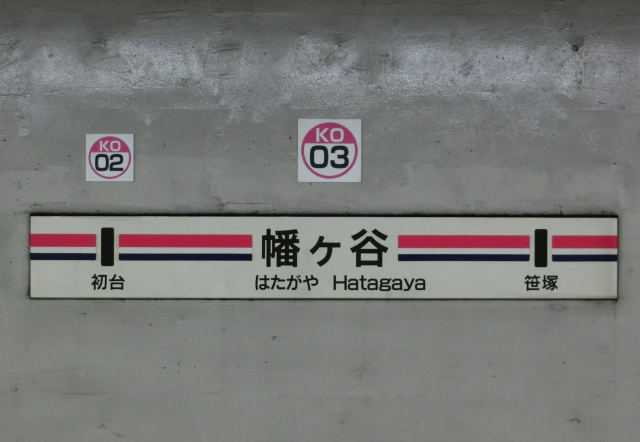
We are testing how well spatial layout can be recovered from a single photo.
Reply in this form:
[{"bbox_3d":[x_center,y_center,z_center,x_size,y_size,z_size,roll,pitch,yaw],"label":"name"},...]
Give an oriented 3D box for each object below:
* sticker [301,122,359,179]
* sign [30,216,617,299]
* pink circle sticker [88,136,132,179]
[{"bbox_3d":[0.039,-0.290,5.316,0.238,0.238,0.004,0,0,-2],"label":"sticker"},{"bbox_3d":[0.016,0.149,5.301,2.404,0.340,0.030,0,0,-2],"label":"sign"},{"bbox_3d":[-0.856,-0.259,5.287,0.180,0.180,0.004,0,0,-2],"label":"pink circle sticker"}]

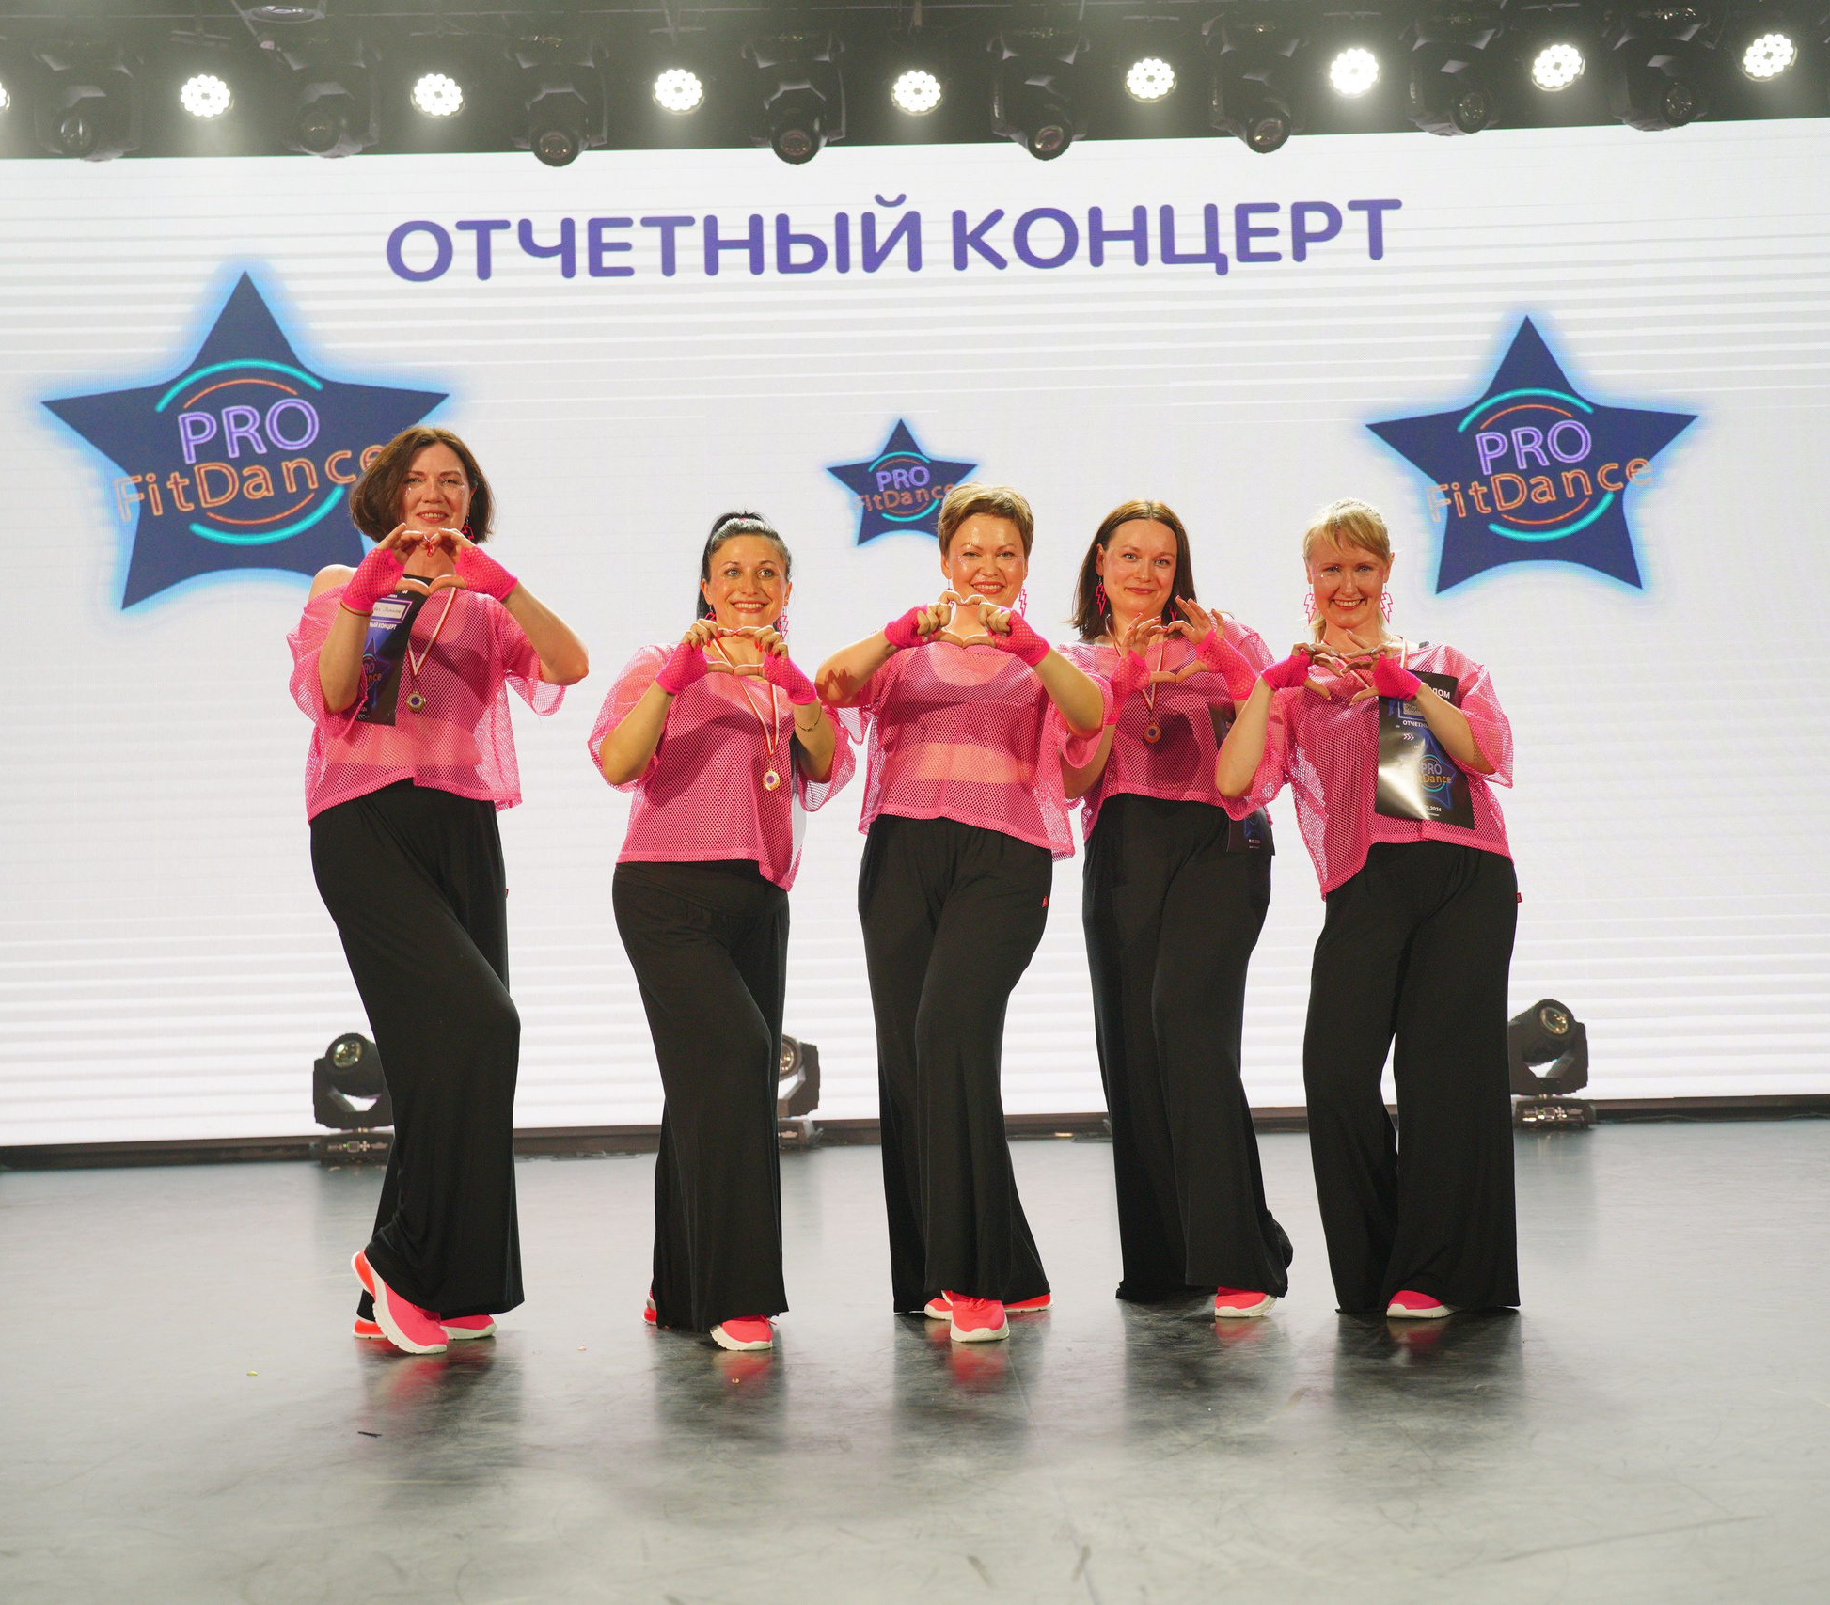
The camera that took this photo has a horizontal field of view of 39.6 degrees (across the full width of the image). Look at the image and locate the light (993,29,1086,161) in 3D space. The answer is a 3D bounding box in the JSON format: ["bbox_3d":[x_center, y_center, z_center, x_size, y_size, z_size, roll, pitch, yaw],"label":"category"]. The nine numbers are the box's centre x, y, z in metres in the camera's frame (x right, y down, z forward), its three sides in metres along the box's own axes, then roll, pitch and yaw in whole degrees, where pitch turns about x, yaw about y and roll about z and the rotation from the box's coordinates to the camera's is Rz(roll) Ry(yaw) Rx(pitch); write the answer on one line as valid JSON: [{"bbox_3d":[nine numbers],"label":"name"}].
[{"bbox_3d":[0.486,-2.765,9.879,0.350,0.480,0.300,-1,-5,-9],"label":"light"}]

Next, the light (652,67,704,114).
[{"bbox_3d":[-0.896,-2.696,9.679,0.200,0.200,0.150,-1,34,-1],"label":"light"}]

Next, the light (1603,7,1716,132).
[{"bbox_3d":[2.855,-2.811,9.726,0.360,0.463,0.380,-1,-4,-7],"label":"light"}]

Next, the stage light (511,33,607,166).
[{"bbox_3d":[-1.347,-2.653,9.669,0.360,0.531,0.340,-1,-4,-1],"label":"stage light"}]

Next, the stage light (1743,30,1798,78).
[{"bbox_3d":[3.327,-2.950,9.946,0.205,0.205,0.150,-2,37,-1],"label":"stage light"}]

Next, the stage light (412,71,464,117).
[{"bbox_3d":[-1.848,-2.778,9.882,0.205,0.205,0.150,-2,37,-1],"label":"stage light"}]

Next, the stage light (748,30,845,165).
[{"bbox_3d":[-0.449,-2.664,9.684,0.360,0.532,0.340,-2,-4,1],"label":"stage light"}]

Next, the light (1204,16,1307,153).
[{"bbox_3d":[1.311,-2.716,9.715,0.360,0.533,0.340,-1,-4,-9],"label":"light"}]

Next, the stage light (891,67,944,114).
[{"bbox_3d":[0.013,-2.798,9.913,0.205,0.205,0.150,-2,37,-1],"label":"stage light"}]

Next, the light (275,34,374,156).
[{"bbox_3d":[-2.289,-2.743,9.850,0.350,0.440,0.320,-2,-4,4],"label":"light"}]

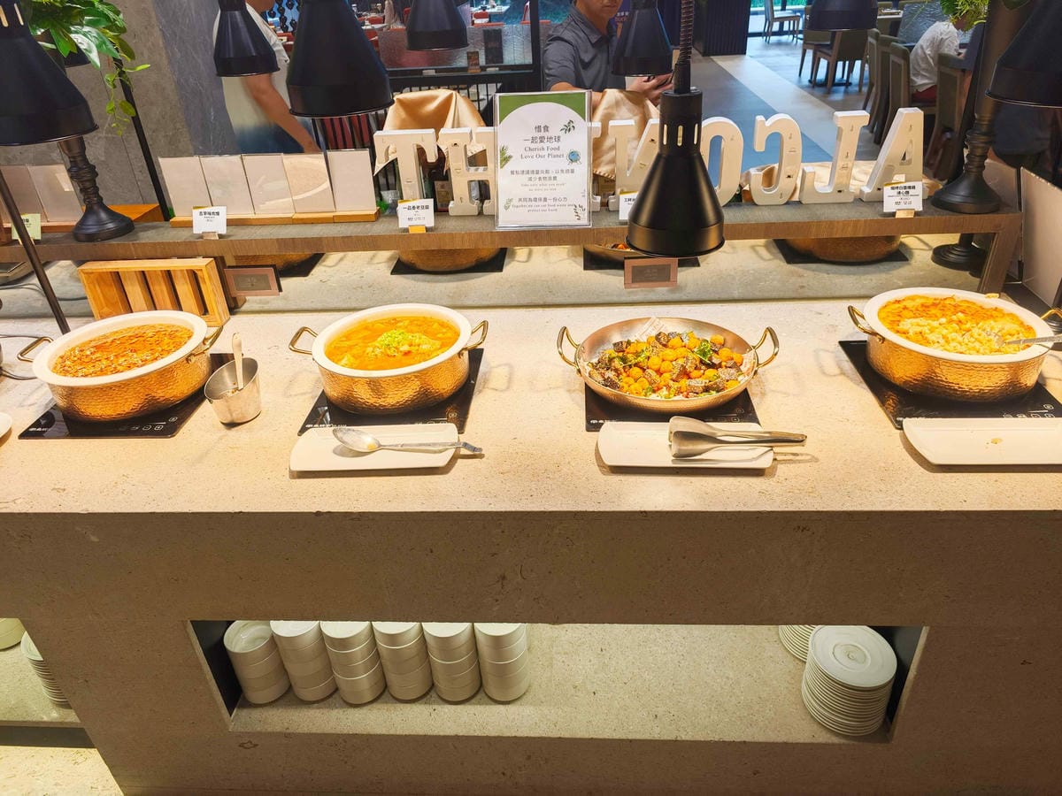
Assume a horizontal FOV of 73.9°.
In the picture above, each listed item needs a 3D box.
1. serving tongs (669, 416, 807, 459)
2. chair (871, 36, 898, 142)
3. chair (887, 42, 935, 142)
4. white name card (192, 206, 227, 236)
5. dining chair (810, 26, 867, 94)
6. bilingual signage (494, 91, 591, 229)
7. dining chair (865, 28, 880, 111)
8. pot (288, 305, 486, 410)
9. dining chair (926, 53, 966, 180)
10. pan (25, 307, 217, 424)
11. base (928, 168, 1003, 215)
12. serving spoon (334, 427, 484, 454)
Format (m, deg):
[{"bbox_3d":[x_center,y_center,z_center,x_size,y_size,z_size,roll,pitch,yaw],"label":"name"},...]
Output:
[{"bbox_3d":[0.332,0.064,1.133,0.220,0.050,0.056,-1,31,4],"label":"serving tongs"},{"bbox_3d":[3.579,-2.959,6.732,0.550,0.850,0.460,2,32,9],"label":"chair"},{"bbox_3d":[3.453,-2.672,6.269,0.550,0.850,0.460,2,32,9],"label":"chair"},{"bbox_3d":[-0.751,-0.419,1.656,0.082,0.062,0.014,0,9,5],"label":"white name card"},{"bbox_3d":[4.065,-4.463,9.165,0.460,0.850,0.550,1,31,6],"label":"dining chair"},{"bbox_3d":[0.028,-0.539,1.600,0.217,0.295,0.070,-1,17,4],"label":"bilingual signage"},{"bbox_3d":[3.907,-3.499,7.592,0.550,0.850,0.460,2,32,9],"label":"dining chair"},{"bbox_3d":[-0.270,-0.082,1.405,0.380,0.106,0.314,-3,31,0],"label":"pot"},{"bbox_3d":[3.449,-2.193,5.482,0.550,0.850,0.460,2,32,9],"label":"dining chair"},{"bbox_3d":[-0.809,-0.066,1.425,0.380,0.106,0.314,-4,31,-2],"label":"pan"},{"bbox_3d":[0.996,-0.476,1.603,0.139,0.078,0.139,-1,31,4],"label":"base"},{"bbox_3d":[-0.209,0.071,1.188,0.263,0.028,0.050,4,32,11],"label":"serving spoon"}]

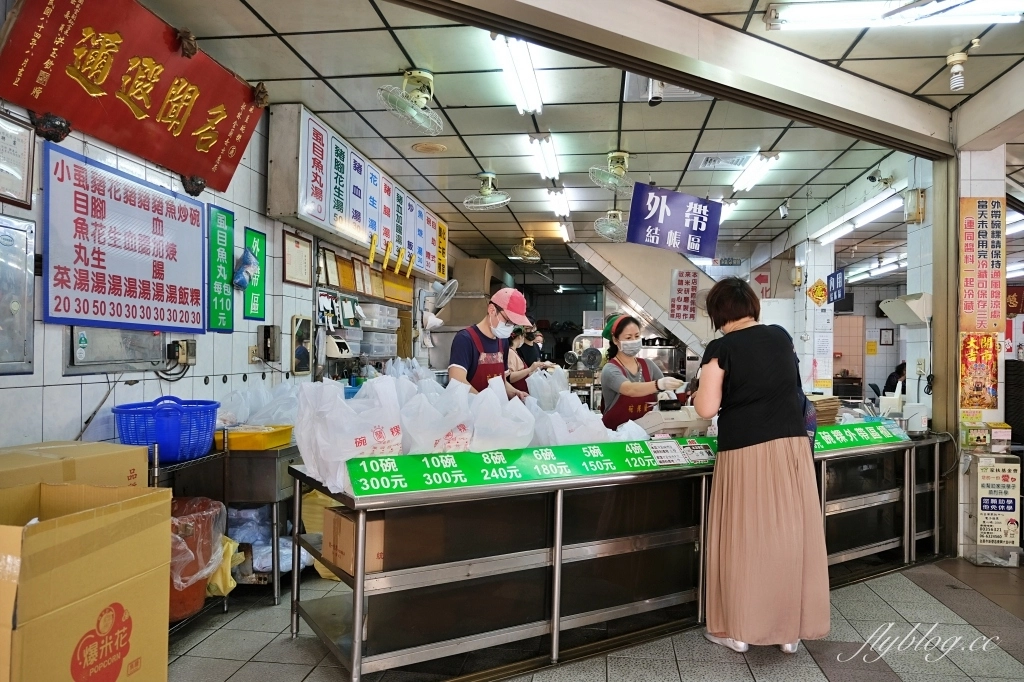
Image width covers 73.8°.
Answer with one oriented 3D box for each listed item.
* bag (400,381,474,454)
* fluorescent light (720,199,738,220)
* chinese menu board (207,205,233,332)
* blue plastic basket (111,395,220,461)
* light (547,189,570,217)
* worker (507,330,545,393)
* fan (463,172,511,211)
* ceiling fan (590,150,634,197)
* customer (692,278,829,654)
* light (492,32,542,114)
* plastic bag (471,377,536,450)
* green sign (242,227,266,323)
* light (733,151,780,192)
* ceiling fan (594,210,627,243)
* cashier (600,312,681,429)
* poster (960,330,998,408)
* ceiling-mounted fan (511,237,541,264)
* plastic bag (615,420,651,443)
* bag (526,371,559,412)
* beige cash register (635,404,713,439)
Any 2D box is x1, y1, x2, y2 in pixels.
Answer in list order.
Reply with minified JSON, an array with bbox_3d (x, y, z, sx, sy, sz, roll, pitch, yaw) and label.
[{"bbox_3d":[-0.314,0.370,2.866,0.260,0.400,0.200,2,-1,-32],"label":"bag"},{"bbox_3d":[2.469,-1.494,8.036,0.160,0.080,1.200,1,-1,8],"label":"fluorescent light"},{"bbox_3d":[-1.734,-0.422,4.085,0.020,0.735,0.265,1,-1,8],"label":"chinese menu board"},{"bbox_3d":[-1.677,0.398,3.314,0.470,0.325,0.480,2,-1,-27],"label":"blue plastic basket"},{"bbox_3d":[0.539,-1.535,7.699,0.160,0.080,1.200,1,-1,8],"label":"light"},{"bbox_3d":[0.131,0.641,5.400,0.420,1.560,0.420,1,-1,-3],"label":"worker"},{"bbox_3d":[-0.220,-1.368,6.326,0.440,0.340,0.430,1,-1,21],"label":"fan"},{"bbox_3d":[0.872,-1.422,5.824,0.410,0.370,0.420,2,-1,-27],"label":"ceiling fan"},{"bbox_3d":[1.161,0.548,3.187,0.520,1.650,0.470,1,-1,-12],"label":"customer"},{"bbox_3d":[0.048,-1.617,4.155,0.178,0.075,1.200,1,-1,8],"label":"light"},{"bbox_3d":[-0.043,0.369,3.026,0.230,0.420,0.190,2,-1,-32],"label":"plastic bag"},{"bbox_3d":[-1.767,-0.452,4.710,0.015,0.615,0.287,1,-1,8],"label":"green sign"},{"bbox_3d":[2.244,-1.539,6.273,0.178,0.075,1.200,1,-1,8],"label":"light"},{"bbox_3d":[1.192,-1.365,8.138,0.440,0.400,0.420,0,-1,35],"label":"ceiling fan"},{"bbox_3d":[0.806,0.612,4.287,0.470,1.560,0.420,2,-1,-20],"label":"cashier"},{"bbox_3d":[3.178,0.204,4.640,0.241,0.510,0.010,1,-1,8],"label":"poster"},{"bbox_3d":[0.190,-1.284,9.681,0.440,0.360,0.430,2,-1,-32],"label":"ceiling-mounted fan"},{"bbox_3d":[0.613,0.512,3.477,0.160,0.180,0.140,2,-1,-32],"label":"plastic bag"},{"bbox_3d":[0.224,0.384,5.011,0.220,0.380,0.180,2,-1,-32],"label":"bag"},{"bbox_3d":[0.885,0.483,3.846,0.360,0.240,0.290,1,-1,-32],"label":"beige cash register"}]

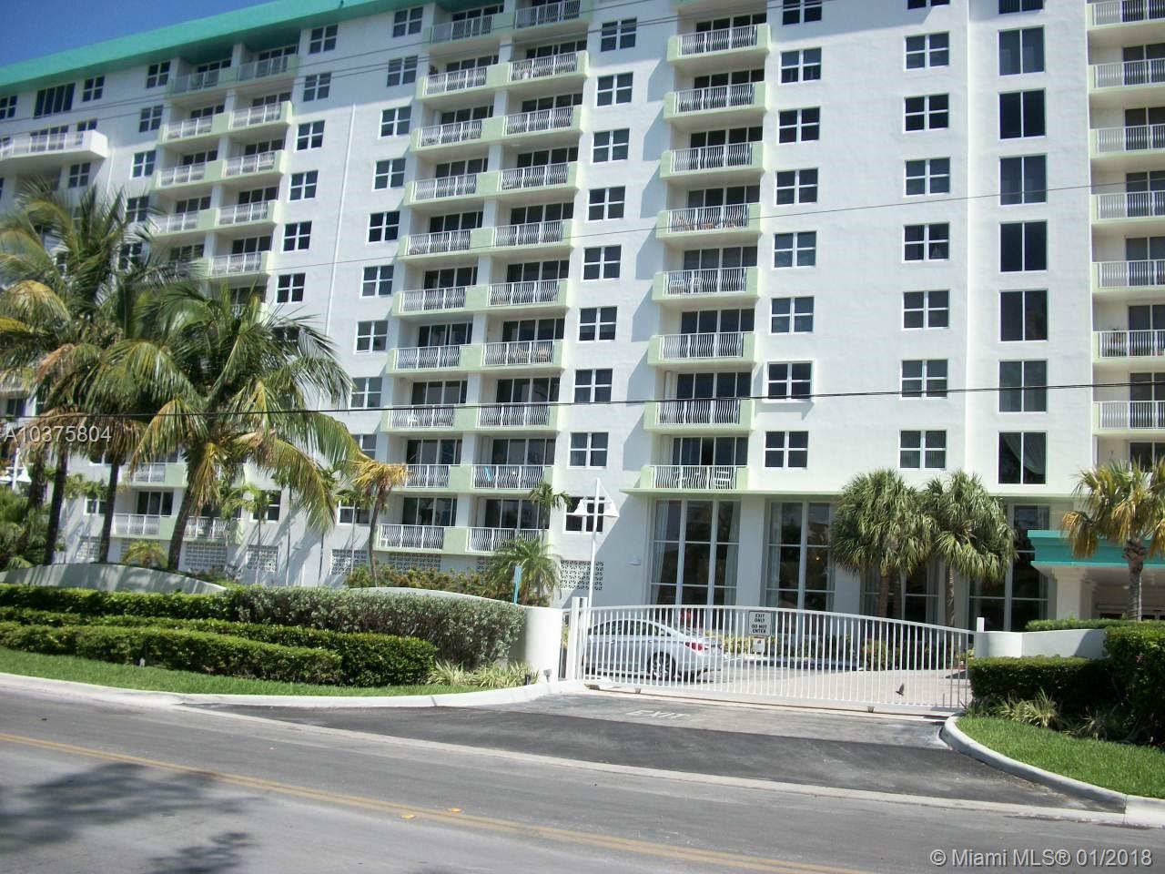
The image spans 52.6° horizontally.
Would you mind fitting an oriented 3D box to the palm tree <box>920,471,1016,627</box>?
[{"bbox_3d":[12.506,4.467,38.400,3.150,6.800,3.150,0,-10,26],"label":"palm tree"}]

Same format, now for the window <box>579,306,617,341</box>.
[{"bbox_3d":[0.672,-4.834,50.824,1.760,1.480,0.140,0,-10,26],"label":"window"}]

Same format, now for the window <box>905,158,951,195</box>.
[{"bbox_3d":[13.357,-10.052,45.665,1.760,1.480,0.140,0,-10,26],"label":"window"}]

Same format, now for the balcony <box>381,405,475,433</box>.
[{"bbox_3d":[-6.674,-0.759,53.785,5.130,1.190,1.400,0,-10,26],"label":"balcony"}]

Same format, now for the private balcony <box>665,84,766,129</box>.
[{"bbox_3d":[5.800,-13.848,49.554,4.500,1.220,1.500,0,-10,26],"label":"private balcony"}]

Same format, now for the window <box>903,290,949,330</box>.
[{"bbox_3d":[12.898,-4.747,44.227,1.670,1.390,0.150,0,-10,25],"label":"window"}]

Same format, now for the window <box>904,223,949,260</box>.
[{"bbox_3d":[13.061,-7.356,44.679,1.670,1.390,0.150,0,-10,25],"label":"window"}]

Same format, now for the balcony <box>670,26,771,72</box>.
[{"bbox_3d":[5.873,-16.495,50.048,4.500,1.200,1.000,0,-10,25],"label":"balcony"}]

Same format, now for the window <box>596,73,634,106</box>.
[{"bbox_3d":[1.439,-15.207,51.816,1.670,1.390,0.150,0,-10,25],"label":"window"}]

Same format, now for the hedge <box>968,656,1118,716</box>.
[{"bbox_3d":[9.158,4.932,23.400,2.900,1.150,1.100,1,-9,17],"label":"hedge"}]

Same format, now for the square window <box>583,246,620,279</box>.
[{"bbox_3d":[0.862,-7.507,51.238,1.760,1.480,0.140,0,-10,26],"label":"square window"}]

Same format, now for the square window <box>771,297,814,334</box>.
[{"bbox_3d":[8.270,-4.761,46.272,1.680,1.420,0.150,0,-10,26],"label":"square window"}]

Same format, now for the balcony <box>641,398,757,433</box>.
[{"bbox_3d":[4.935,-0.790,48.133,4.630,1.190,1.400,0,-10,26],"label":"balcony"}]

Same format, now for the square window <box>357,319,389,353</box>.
[{"bbox_3d":[-9.794,-4.683,55.043,1.670,1.390,0.150,0,-10,25],"label":"square window"}]

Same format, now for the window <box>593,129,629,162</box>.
[{"bbox_3d":[1.260,-12.623,51.232,1.680,1.420,0.150,0,-10,26],"label":"window"}]

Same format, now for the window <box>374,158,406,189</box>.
[{"bbox_3d":[-9.210,-12.561,56.361,1.680,1.420,0.150,0,-10,26],"label":"window"}]

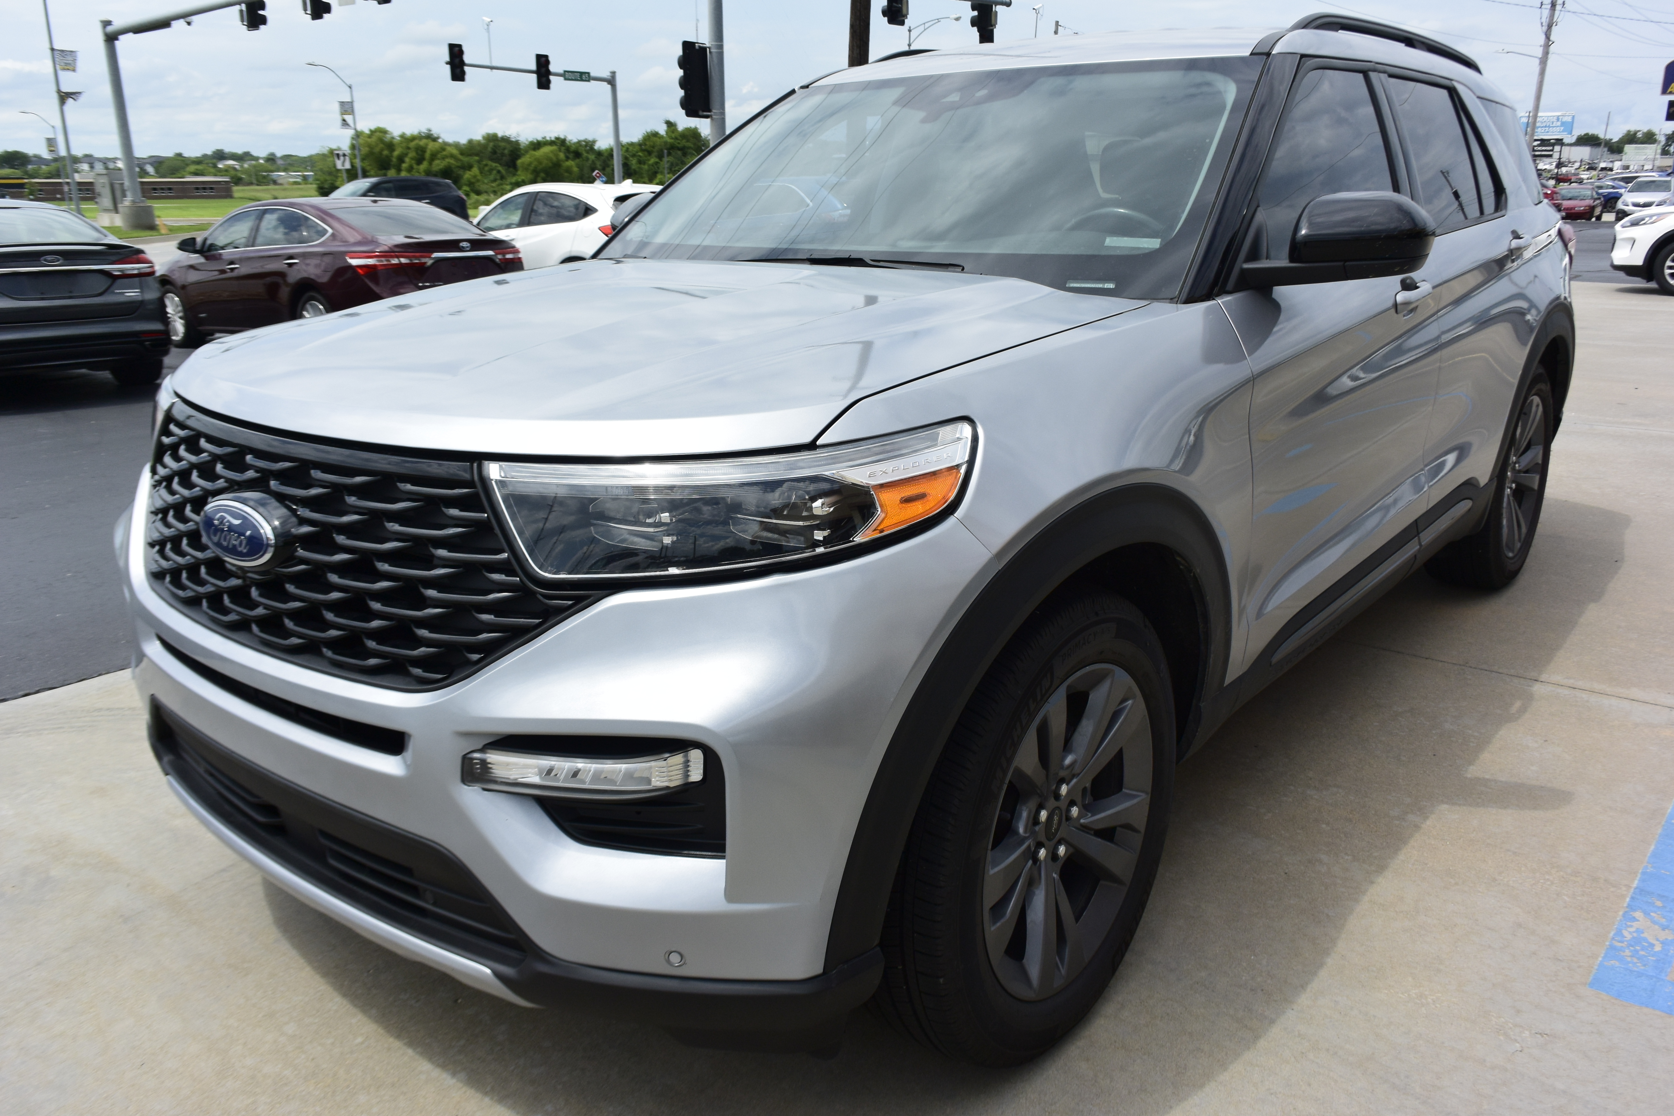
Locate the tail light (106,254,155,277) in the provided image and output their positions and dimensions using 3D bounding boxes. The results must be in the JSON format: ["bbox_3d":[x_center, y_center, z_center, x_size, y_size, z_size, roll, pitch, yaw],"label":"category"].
[{"bbox_3d":[-5.330,-2.213,9.500,0.460,0.175,0.280,-15,23,-41],"label":"tail light"}]

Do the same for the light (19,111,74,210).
[{"bbox_3d":[-66.397,-33.267,105.000,3.100,8.000,0.500,0,17,0],"label":"light"}]

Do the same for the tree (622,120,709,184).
[{"bbox_3d":[-12.422,-28.110,90.731,7.000,6.200,6.000,0,17,0],"label":"tree"}]

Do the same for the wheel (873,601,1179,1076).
[{"bbox_3d":[0.298,0.414,2.054,0.260,0.775,0.780,12,21,38],"label":"wheel"}]

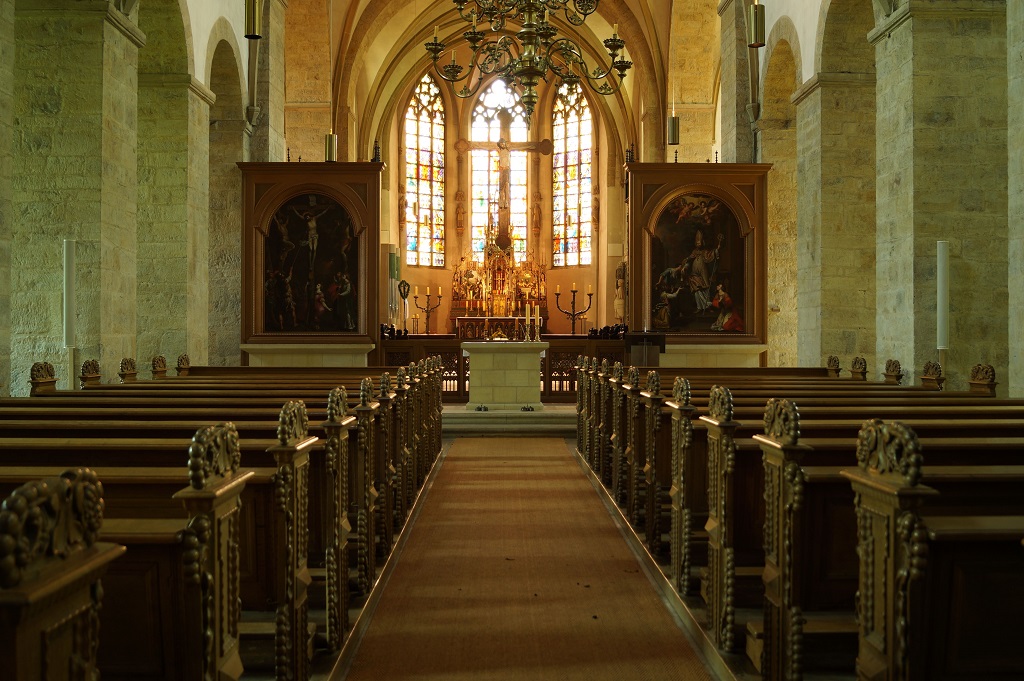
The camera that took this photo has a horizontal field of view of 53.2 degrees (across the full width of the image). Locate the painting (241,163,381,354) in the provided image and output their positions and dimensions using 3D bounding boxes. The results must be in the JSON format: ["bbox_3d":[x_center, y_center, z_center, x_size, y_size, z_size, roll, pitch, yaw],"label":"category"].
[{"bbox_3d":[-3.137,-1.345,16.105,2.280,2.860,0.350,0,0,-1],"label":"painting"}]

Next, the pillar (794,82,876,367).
[{"bbox_3d":[4.614,-1.113,14.158,1.120,4.820,1.120,0,0,-1],"label":"pillar"}]

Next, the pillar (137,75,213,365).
[{"bbox_3d":[-4.825,-1.113,14.004,1.120,4.820,1.120,0,0,-1],"label":"pillar"}]

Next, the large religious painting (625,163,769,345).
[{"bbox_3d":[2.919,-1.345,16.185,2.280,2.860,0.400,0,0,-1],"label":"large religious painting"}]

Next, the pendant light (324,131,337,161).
[{"bbox_3d":[-2.742,-2.923,15.455,0.178,0.460,0.178,0,0,-1],"label":"pendant light"}]

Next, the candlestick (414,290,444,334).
[{"bbox_3d":[-2.203,-0.765,26.971,0.730,1.200,0.250,0,0,-1],"label":"candlestick"}]

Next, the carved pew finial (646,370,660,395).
[{"bbox_3d":[0.854,0.259,6.163,0.060,0.147,0.230,0,0,-1],"label":"carved pew finial"}]

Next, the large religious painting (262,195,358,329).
[{"bbox_3d":[-3.155,-1.211,16.085,1.500,2.180,0.080,0,0,-1],"label":"large religious painting"}]

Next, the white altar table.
[{"bbox_3d":[-0.106,0.518,15.182,1.280,0.980,0.720,0,0,-1],"label":"white altar table"}]

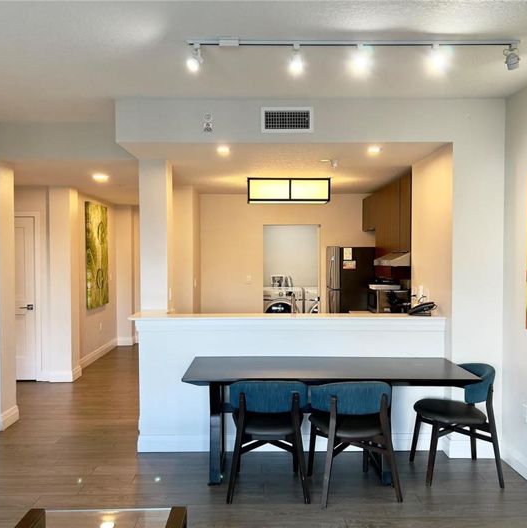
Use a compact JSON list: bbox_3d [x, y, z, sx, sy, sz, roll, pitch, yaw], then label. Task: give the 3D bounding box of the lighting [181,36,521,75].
[{"bbox_3d":[0.485,-1.122,2.866,1.811,0.180,0.130,0,1,-1],"label":"lighting"}]

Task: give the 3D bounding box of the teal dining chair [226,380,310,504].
[{"bbox_3d":[0.033,1.115,3.588,0.517,0.775,0.561,0,1,-1],"label":"teal dining chair"}]

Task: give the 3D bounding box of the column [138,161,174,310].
[{"bbox_3d":[-0.988,-0.256,4.865,0.246,1.355,0.318,0,1,-1],"label":"column"}]

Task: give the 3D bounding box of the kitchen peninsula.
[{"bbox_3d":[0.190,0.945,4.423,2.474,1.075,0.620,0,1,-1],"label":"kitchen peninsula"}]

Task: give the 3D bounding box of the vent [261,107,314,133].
[{"bbox_3d":[0.180,-1.084,3.976,0.394,0.189,0.030,0,1,-1],"label":"vent"}]

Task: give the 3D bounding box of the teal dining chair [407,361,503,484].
[{"bbox_3d":[1.344,1.111,3.781,0.565,0.775,0.510,0,1,1],"label":"teal dining chair"}]

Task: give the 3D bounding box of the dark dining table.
[{"bbox_3d":[0.444,1.118,3.793,1.936,0.760,0.742,0,1,-1],"label":"dark dining table"}]

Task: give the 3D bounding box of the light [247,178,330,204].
[{"bbox_3d":[0.279,-0.824,5.965,0.901,0.273,0.380,0,1,-1],"label":"light"}]

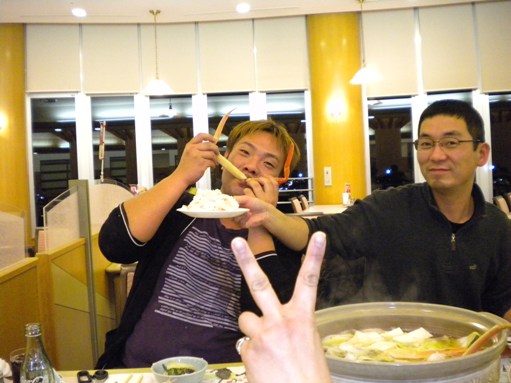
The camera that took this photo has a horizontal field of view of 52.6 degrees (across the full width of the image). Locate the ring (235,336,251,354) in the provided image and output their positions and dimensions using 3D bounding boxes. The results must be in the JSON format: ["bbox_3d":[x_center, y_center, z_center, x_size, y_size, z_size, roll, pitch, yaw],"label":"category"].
[{"bbox_3d":[-0.006,0.144,0.475,0.021,0.021,0.005,-7,20,-19],"label":"ring"}]

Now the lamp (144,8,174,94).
[{"bbox_3d":[-1.069,-1.520,5.650,0.320,0.910,0.320,-3,2,0],"label":"lamp"}]

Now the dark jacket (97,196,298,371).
[{"bbox_3d":[-0.160,0.302,1.420,0.540,0.570,0.370,6,-1,-6],"label":"dark jacket"}]

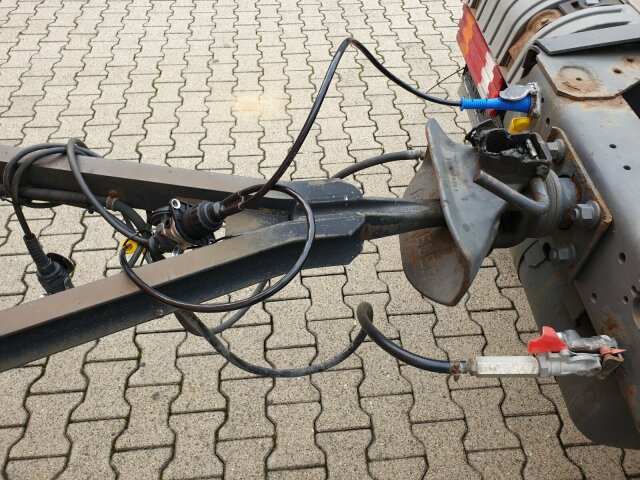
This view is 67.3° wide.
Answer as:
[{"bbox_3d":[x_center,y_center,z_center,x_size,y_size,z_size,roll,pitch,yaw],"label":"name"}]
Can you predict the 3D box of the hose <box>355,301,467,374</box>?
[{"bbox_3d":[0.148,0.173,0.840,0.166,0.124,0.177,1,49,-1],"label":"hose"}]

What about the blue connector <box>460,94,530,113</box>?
[{"bbox_3d":[0.362,-0.274,0.975,0.148,0.038,0.036,1,49,-1],"label":"blue connector"}]

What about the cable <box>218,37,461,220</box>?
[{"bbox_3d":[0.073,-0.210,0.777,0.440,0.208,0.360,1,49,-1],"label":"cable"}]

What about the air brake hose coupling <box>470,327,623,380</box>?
[{"bbox_3d":[0.354,0.178,0.755,0.232,0.066,0.068,1,49,-1],"label":"air brake hose coupling"}]

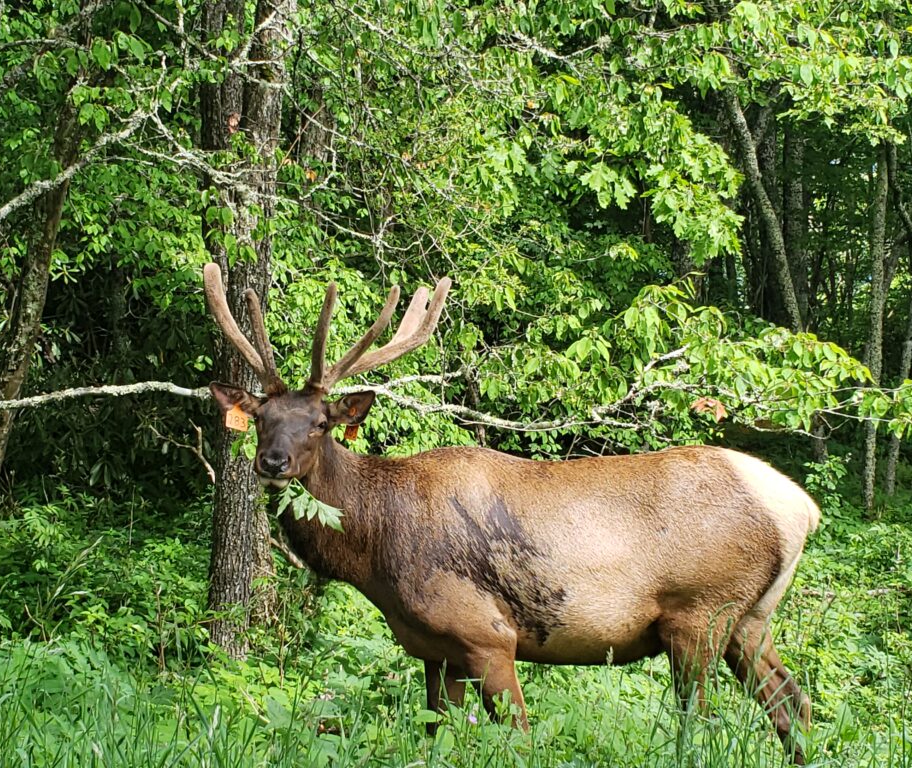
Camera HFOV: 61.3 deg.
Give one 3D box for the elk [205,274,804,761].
[{"bbox_3d":[0.210,0.630,2.870,2.270,2.120,0.800,0,1,6],"label":"elk"}]

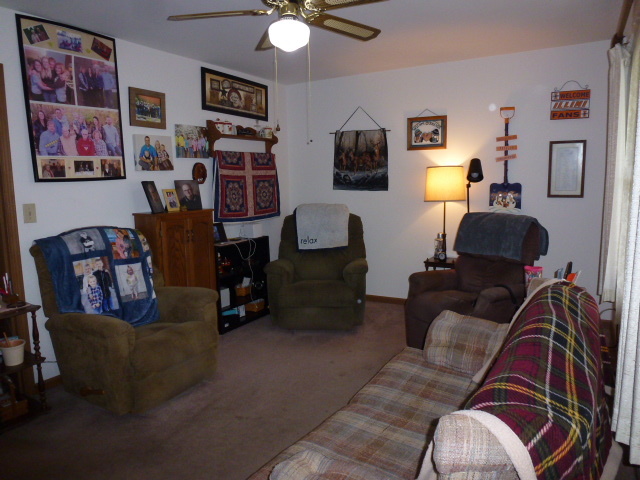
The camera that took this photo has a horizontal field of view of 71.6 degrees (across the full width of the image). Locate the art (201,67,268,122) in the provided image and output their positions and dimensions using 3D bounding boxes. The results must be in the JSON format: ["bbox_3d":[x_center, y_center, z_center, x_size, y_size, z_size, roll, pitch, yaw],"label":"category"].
[{"bbox_3d":[-0.823,-1.418,4.411,0.030,0.369,0.982,4,10,30],"label":"art"}]

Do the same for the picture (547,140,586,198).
[{"bbox_3d":[2.062,-0.589,3.707,0.271,0.471,0.020,4,10,31],"label":"picture"}]

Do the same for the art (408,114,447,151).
[{"bbox_3d":[1.058,-1.049,4.377,0.395,0.315,0.030,4,10,30],"label":"art"}]

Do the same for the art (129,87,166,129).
[{"bbox_3d":[-1.371,-1.037,3.526,0.025,0.287,0.342,4,10,30],"label":"art"}]

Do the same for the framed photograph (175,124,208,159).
[{"bbox_3d":[-1.136,-0.868,3.945,0.030,0.275,0.366,4,10,30],"label":"framed photograph"}]

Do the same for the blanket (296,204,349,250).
[{"bbox_3d":[0.026,-0.129,4.593,0.550,0.470,0.340,-1,9,0],"label":"blanket"}]

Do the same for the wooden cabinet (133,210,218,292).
[{"bbox_3d":[-1.180,0.322,3.727,0.308,1.122,0.566,4,10,31],"label":"wooden cabinet"}]

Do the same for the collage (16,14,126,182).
[{"bbox_3d":[-1.666,-0.926,3.063,0.022,1.026,0.663,4,10,31],"label":"collage"}]

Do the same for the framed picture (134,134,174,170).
[{"bbox_3d":[-1.345,-0.703,3.608,0.030,0.278,0.360,4,10,30],"label":"framed picture"}]

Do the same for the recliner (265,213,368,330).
[{"bbox_3d":[-0.017,0.246,4.393,0.933,1.043,0.894,0,8,4],"label":"recliner"}]

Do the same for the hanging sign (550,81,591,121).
[{"bbox_3d":[2.049,-1.148,3.632,0.286,0.308,0.012,4,10,31],"label":"hanging sign"}]

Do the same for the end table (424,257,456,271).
[{"bbox_3d":[1.208,0.476,4.345,0.310,0.582,0.290,4,10,30],"label":"end table"}]

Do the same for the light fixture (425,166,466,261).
[{"bbox_3d":[1.130,-0.234,4.043,0.372,0.854,0.372,4,10,31],"label":"light fixture"}]

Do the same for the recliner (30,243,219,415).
[{"bbox_3d":[-1.271,0.472,3.027,0.864,1.033,0.894,4,10,31],"label":"recliner"}]

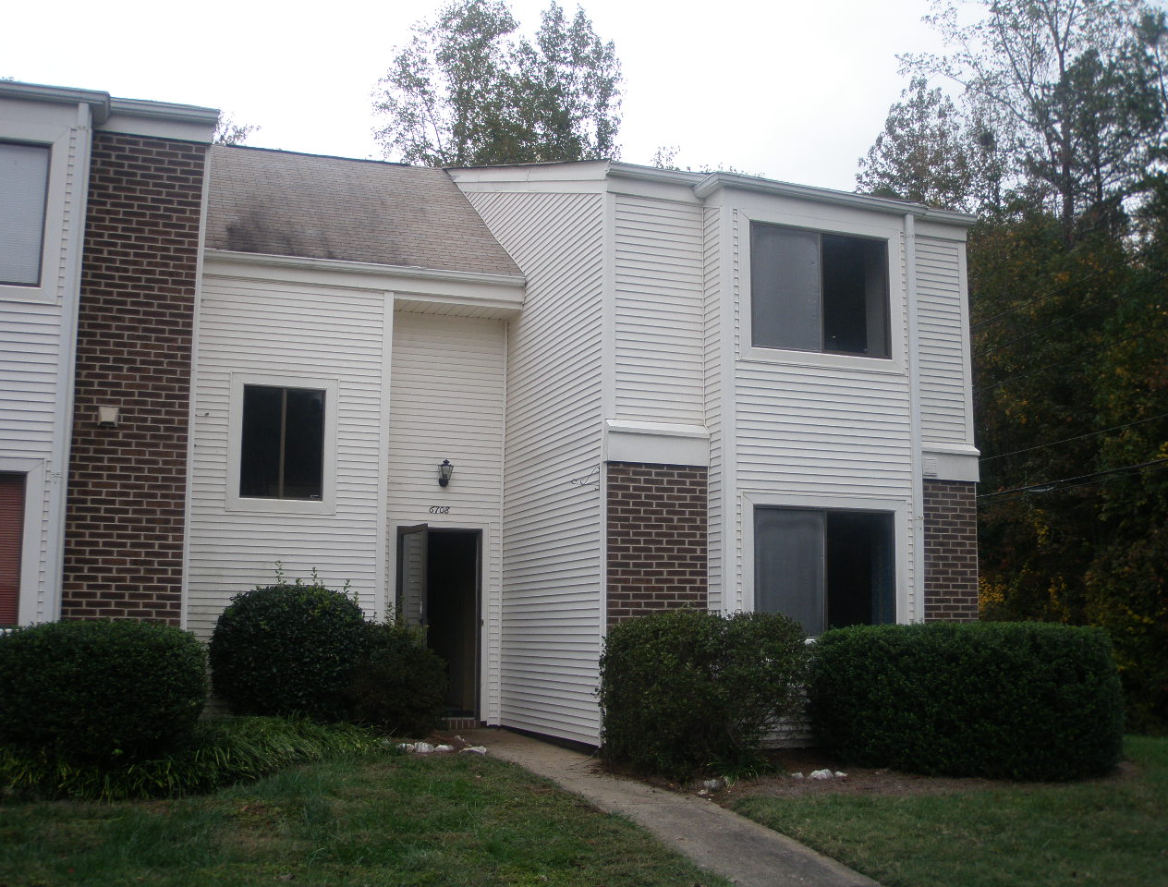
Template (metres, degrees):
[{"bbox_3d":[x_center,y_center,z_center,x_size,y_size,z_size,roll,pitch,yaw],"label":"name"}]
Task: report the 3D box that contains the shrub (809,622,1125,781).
[{"bbox_3d":[3.282,2.174,11.107,2.718,1.273,1.350,3,-9,-20],"label":"shrub"}]

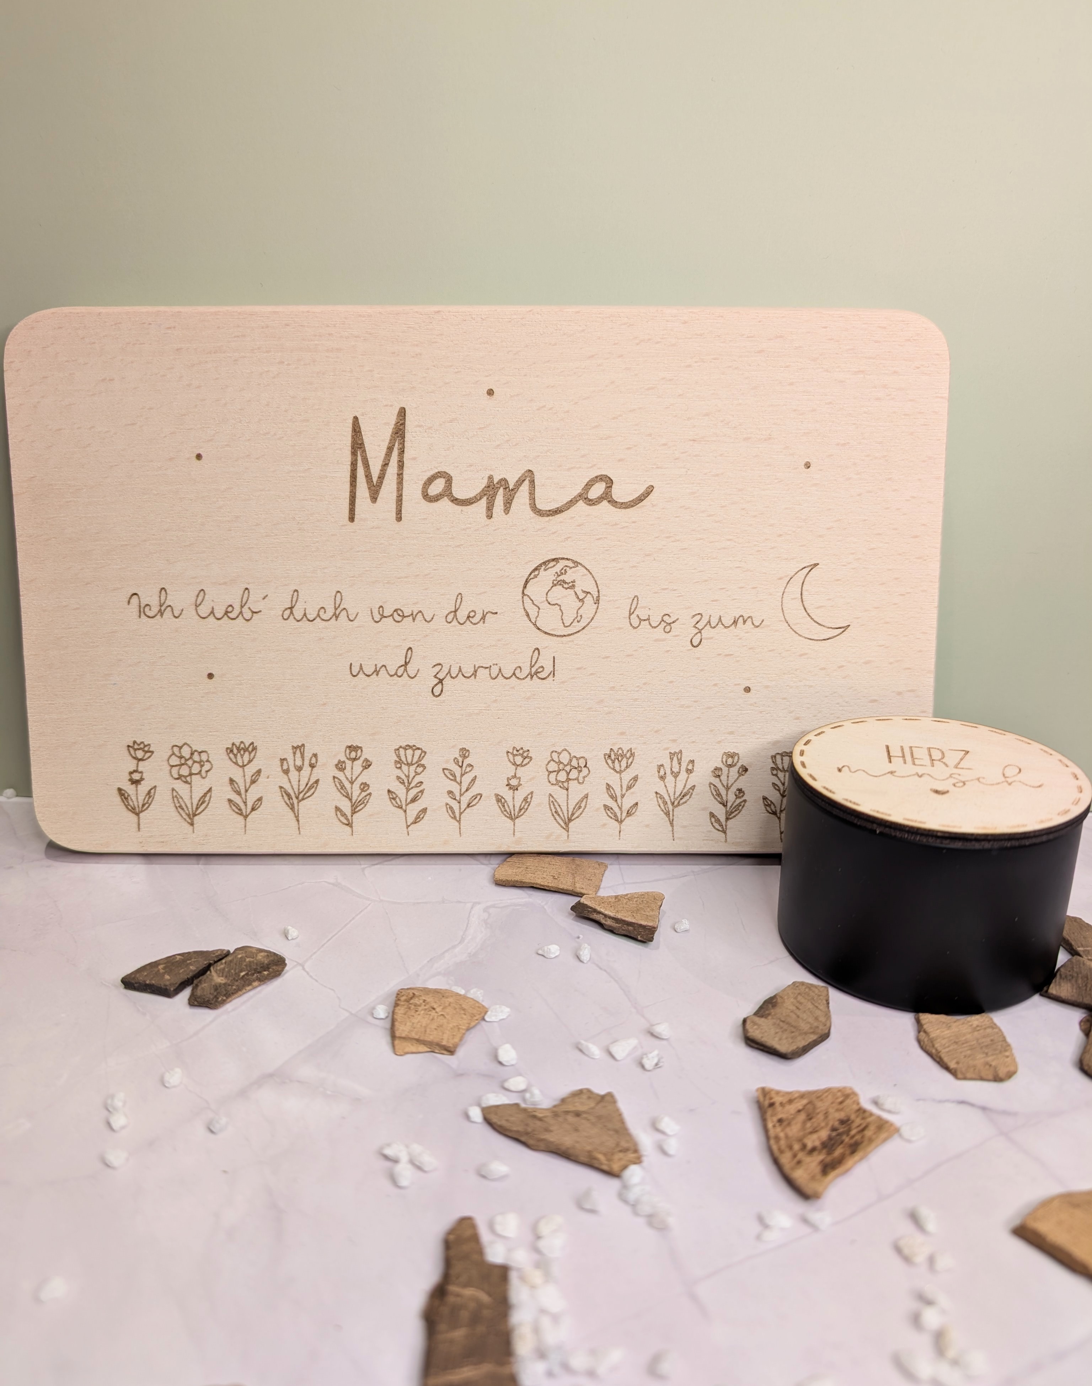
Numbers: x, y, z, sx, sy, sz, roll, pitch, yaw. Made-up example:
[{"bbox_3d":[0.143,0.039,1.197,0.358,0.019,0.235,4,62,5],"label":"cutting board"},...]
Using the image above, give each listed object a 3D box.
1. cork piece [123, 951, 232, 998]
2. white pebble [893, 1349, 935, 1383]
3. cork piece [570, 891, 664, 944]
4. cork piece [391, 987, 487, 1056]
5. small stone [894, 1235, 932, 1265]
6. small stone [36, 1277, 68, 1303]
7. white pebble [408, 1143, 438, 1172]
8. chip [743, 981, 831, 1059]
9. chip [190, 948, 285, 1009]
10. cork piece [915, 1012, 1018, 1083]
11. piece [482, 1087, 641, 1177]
[{"bbox_3d":[-0.083,0.063,0.227,0.013,0.004,0.020,13,24,31],"label":"cork piece"},{"bbox_3d":[0.052,0.094,0.141,0.005,0.003,0.004,8,22,20],"label":"white pebble"},{"bbox_3d":[0.018,0.054,0.249,0.023,0.005,0.014,8,22,22],"label":"cork piece"},{"bbox_3d":[-0.022,0.069,0.212,0.020,0.004,0.019,0,20,0],"label":"cork piece"},{"bbox_3d":[0.058,0.088,0.159,0.005,0.003,0.004,5,21,13],"label":"small stone"},{"bbox_3d":[-0.073,0.089,0.150,0.004,0.003,0.003,-16,26,-37],"label":"small stone"},{"bbox_3d":[-0.022,0.082,0.177,0.006,0.003,0.004,17,26,39],"label":"white pebble"},{"bbox_3d":[0.053,0.069,0.213,0.025,0.003,0.014,-19,27,-42],"label":"chip"},{"bbox_3d":[-0.069,0.064,0.224,0.013,0.004,0.020,10,22,24],"label":"chip"},{"bbox_3d":[0.084,0.071,0.203,0.017,0.004,0.016,1,20,3],"label":"cork piece"},{"bbox_3d":[0.003,0.079,0.184,0.030,0.004,0.016,4,20,11],"label":"piece"}]

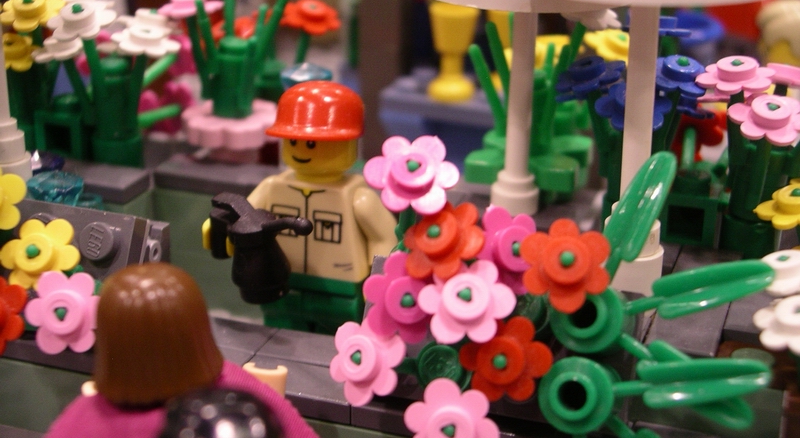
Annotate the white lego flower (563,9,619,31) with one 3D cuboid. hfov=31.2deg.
[{"bbox_3d":[0.029,-0.031,0.219,0.010,0.003,0.010,1,20,0],"label":"white lego flower"}]

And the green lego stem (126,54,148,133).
[{"bbox_3d":[-0.040,-0.019,0.217,0.002,0.014,0.002,17,36,0],"label":"green lego stem"}]

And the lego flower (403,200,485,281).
[{"bbox_3d":[0.004,0.002,0.149,0.010,0.010,0.003,15,-16,35],"label":"lego flower"}]

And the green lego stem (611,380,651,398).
[{"bbox_3d":[0.025,0.018,0.152,0.004,0.001,0.001,-7,0,0],"label":"green lego stem"}]

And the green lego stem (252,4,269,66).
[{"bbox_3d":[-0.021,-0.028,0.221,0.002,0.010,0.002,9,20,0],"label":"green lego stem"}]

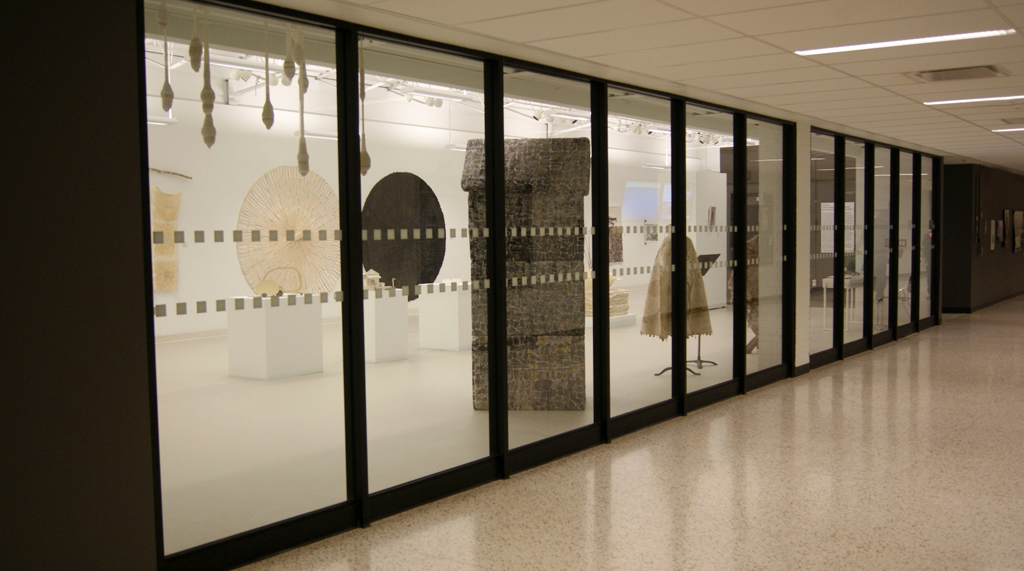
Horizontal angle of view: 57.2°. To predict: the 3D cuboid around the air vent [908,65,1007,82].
[{"bbox_3d":[3.110,-1.493,6.550,0.580,0.060,0.580,2,5,37],"label":"air vent"}]

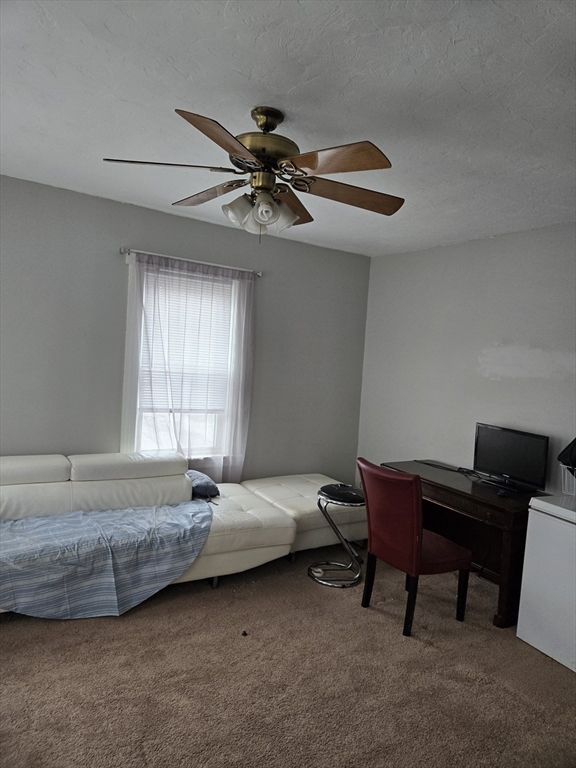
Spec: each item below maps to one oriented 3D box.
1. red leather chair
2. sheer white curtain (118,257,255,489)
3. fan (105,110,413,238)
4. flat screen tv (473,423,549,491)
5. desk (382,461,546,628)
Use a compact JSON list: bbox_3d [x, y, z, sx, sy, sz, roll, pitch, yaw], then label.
[{"bbox_3d":[0.834,1.017,3.327,0.555,0.975,0.475,1,4,-35],"label":"red leather chair"},{"bbox_3d":[-0.834,-0.024,4.399,1.130,2.030,0.120,1,4,-34],"label":"sheer white curtain"},{"bbox_3d":[-0.114,-0.973,2.328,1.250,0.510,1.330,5,4,17],"label":"fan"},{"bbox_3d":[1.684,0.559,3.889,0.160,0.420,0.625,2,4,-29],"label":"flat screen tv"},{"bbox_3d":[1.344,1.123,3.945,0.640,0.754,1.335,2,4,-30],"label":"desk"}]

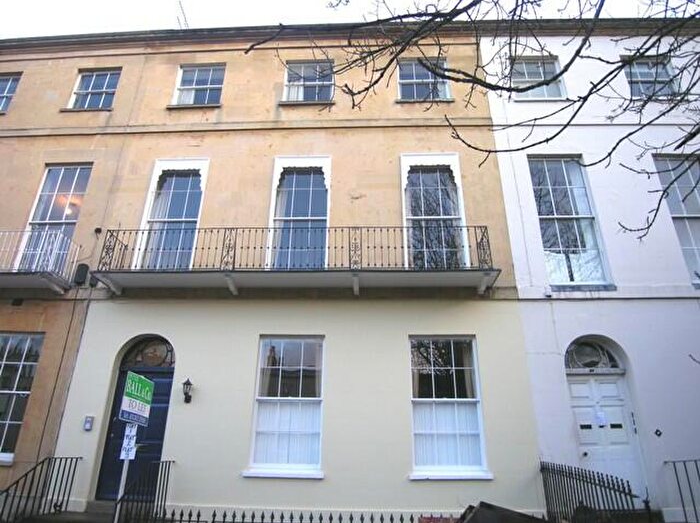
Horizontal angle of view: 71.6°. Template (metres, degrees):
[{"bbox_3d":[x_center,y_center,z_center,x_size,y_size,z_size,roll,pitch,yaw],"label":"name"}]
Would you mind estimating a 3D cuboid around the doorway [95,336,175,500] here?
[{"bbox_3d":[-3.856,2.805,8.934,1.161,2.934,0.280,0,-23,3],"label":"doorway"}]

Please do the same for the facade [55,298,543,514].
[{"bbox_3d":[-0.999,2.531,8.863,8.428,3.807,0.220,0,-23,3],"label":"facade"}]

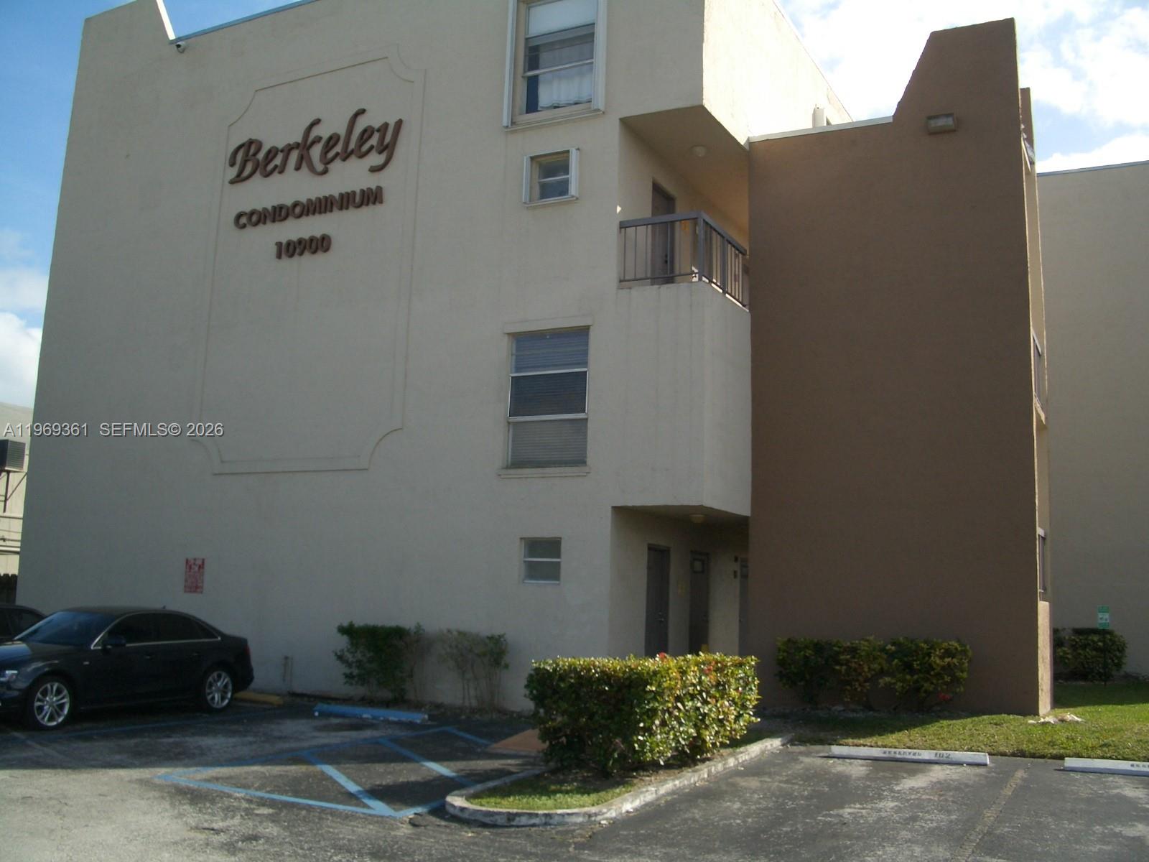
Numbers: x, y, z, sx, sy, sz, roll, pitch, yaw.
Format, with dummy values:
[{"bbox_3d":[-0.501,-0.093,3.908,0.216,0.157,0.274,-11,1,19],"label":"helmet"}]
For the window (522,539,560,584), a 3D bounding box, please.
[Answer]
[{"bbox_3d":[-0.487,1.902,17.026,0.630,0.650,0.110,-3,-10,27],"label":"window"}]

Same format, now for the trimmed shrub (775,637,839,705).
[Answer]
[{"bbox_3d":[3.335,3.452,16.660,0.780,0.953,0.680,-3,-10,27],"label":"trimmed shrub"}]

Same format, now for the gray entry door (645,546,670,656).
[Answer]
[{"bbox_3d":[1.262,2.825,17.882,0.080,2.070,0.910,-3,-10,27],"label":"gray entry door"}]

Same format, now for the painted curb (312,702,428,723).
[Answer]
[{"bbox_3d":[-2.733,3.772,15.546,1.720,0.130,0.170,-3,-10,27],"label":"painted curb"}]

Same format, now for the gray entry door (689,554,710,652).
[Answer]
[{"bbox_3d":[2.066,3.101,19.498,0.080,2.115,0.900,-3,-10,27],"label":"gray entry door"}]

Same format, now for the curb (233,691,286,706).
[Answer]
[{"bbox_3d":[-4.928,3.909,17.024,1.720,0.120,0.170,-3,-10,27],"label":"curb"}]

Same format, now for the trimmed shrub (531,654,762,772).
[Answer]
[{"bbox_3d":[0.805,2.793,11.835,1.100,0.980,3.250,-3,-10,27],"label":"trimmed shrub"}]

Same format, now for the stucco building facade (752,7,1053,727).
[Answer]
[{"bbox_3d":[4.962,-0.911,17.946,4.050,9.950,1.900,-3,-10,27],"label":"stucco building facade"}]

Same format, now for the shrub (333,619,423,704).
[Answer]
[{"bbox_3d":[-2.994,3.515,17.598,1.320,1.190,0.620,-3,-10,27],"label":"shrub"}]

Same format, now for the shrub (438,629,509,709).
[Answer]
[{"bbox_3d":[-1.481,3.453,16.823,0.970,1.117,0.520,-3,-10,27],"label":"shrub"}]

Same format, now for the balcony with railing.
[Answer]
[{"bbox_3d":[1.689,-2.480,17.760,1.350,1.065,1.920,-3,-10,27],"label":"balcony with railing"}]

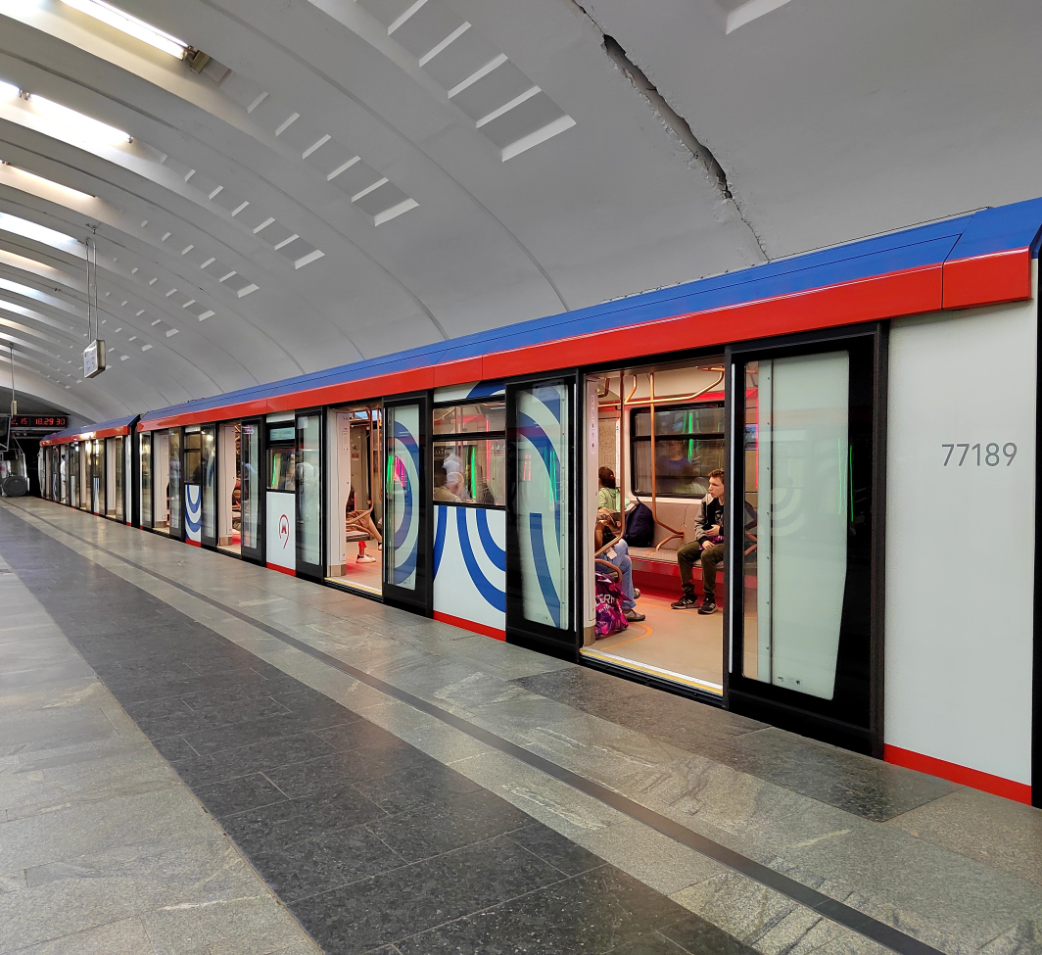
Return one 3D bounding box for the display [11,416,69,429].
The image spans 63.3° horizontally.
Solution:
[{"bbox_3d":[-21.285,-2.456,37.303,2.300,0.530,0.200,-1,1,-35],"label":"display"}]

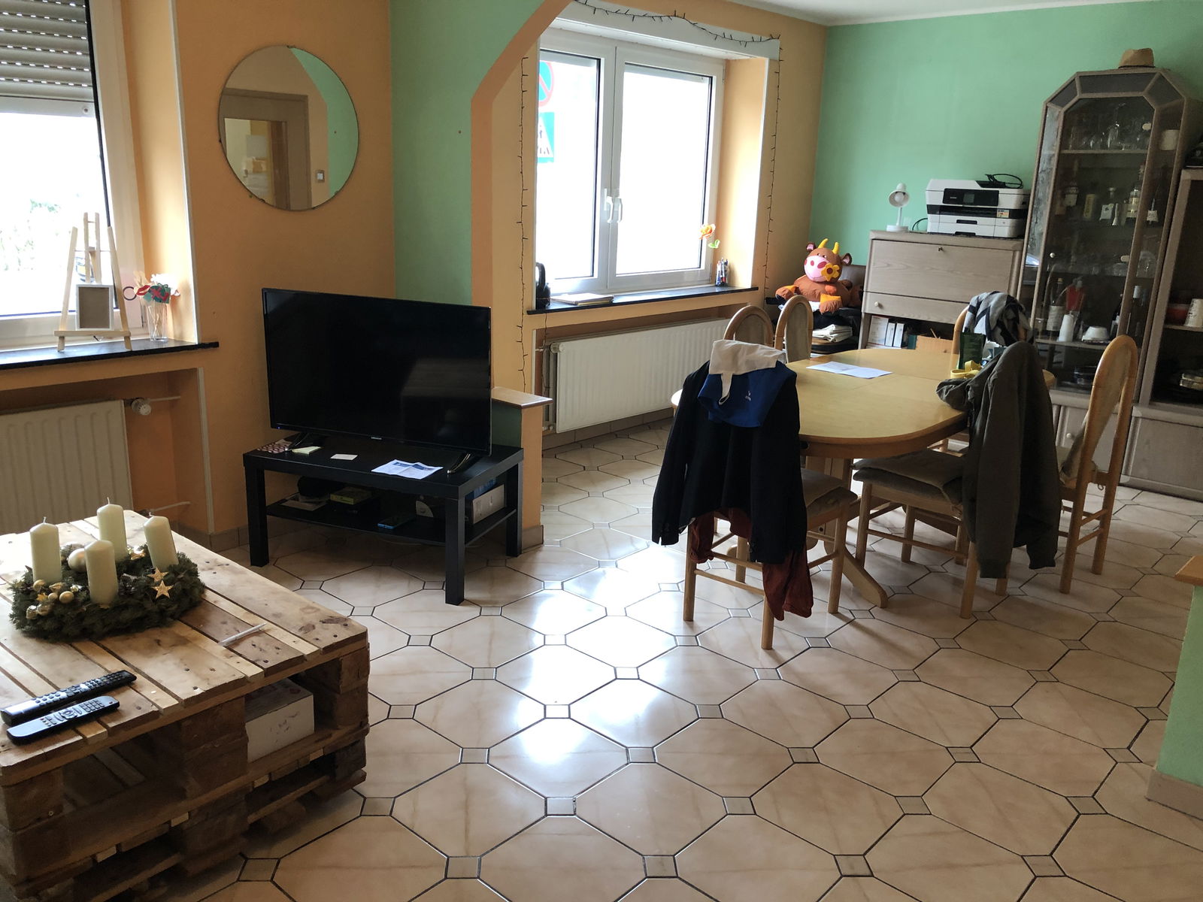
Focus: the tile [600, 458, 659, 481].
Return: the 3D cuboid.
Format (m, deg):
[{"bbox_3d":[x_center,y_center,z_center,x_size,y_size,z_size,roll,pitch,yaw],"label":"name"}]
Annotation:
[{"bbox_3d":[0.174,0.100,5.247,0.315,0.010,0.315,15,20,39],"label":"tile"}]

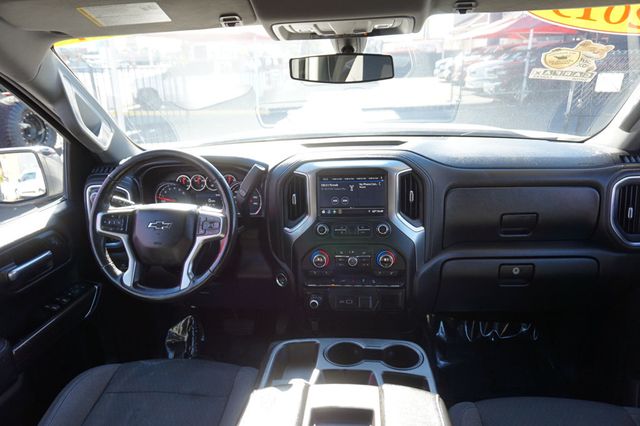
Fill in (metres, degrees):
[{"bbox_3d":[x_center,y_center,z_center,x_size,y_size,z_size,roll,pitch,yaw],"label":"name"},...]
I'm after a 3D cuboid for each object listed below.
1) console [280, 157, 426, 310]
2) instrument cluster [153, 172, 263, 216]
[{"bbox_3d":[0.091,0.060,1.200,0.385,0.420,0.160,-1,4,4],"label":"console"},{"bbox_3d":[-0.345,-0.051,1.320,0.330,0.140,0.080,-1,1,4],"label":"instrument cluster"}]

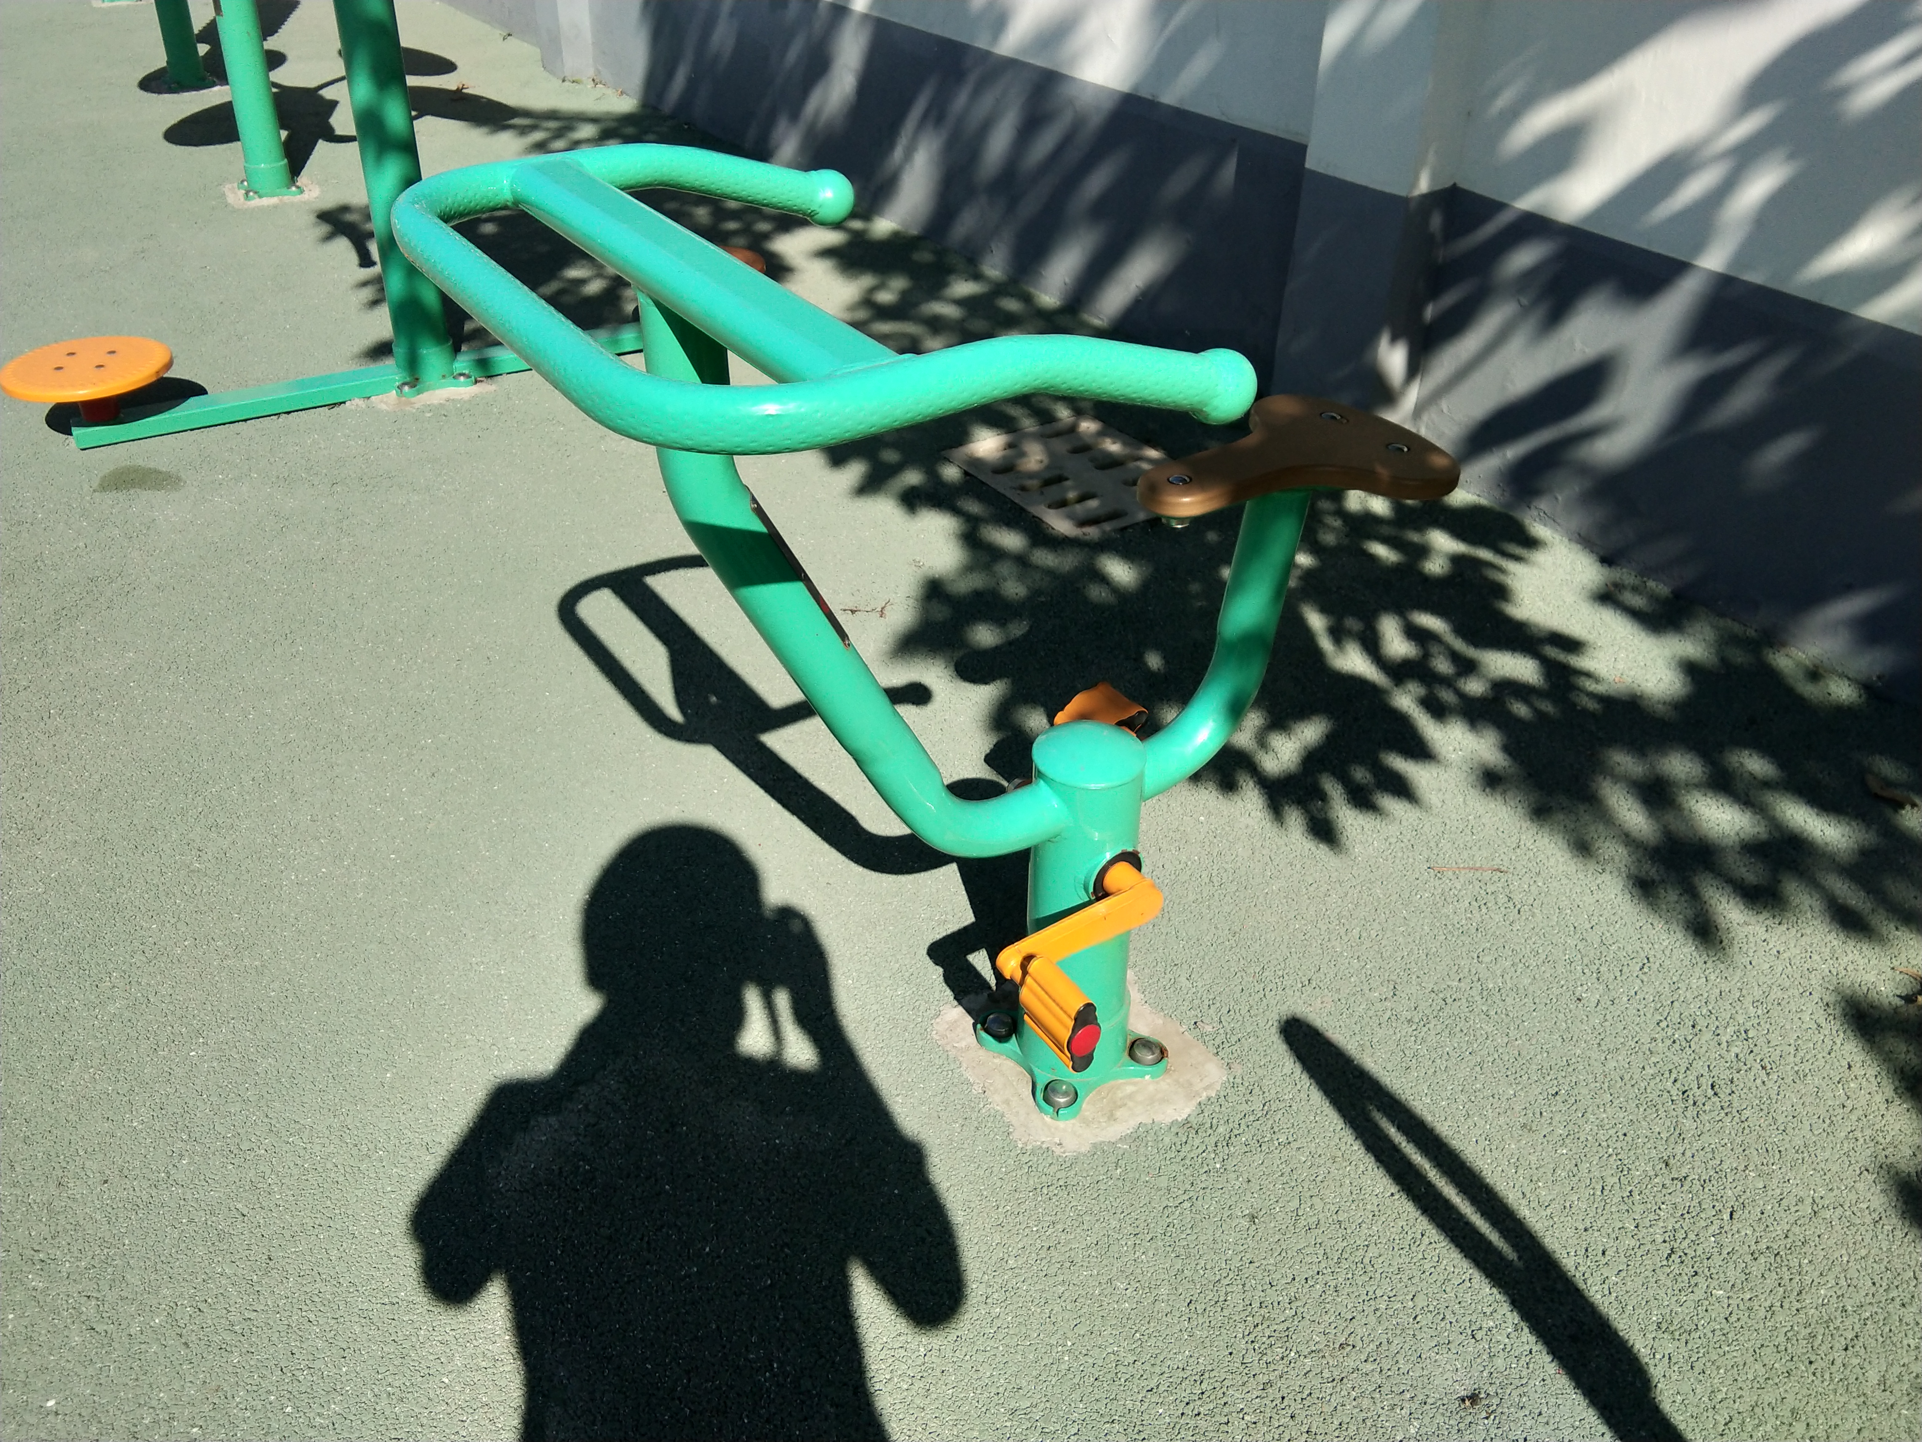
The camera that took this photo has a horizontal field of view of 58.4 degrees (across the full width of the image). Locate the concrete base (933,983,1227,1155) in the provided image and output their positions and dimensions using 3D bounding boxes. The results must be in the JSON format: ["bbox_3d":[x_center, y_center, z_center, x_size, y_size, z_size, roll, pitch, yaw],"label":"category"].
[{"bbox_3d":[0.135,0.364,1.914,0.258,0.030,0.258,-16,35,-26],"label":"concrete base"}]

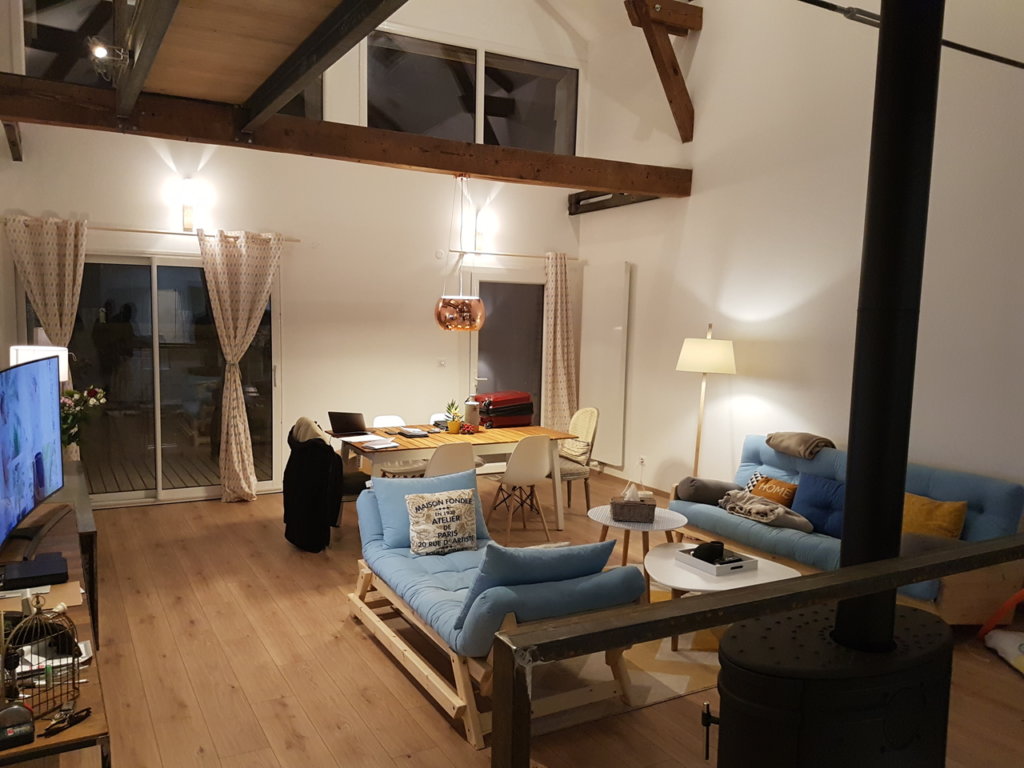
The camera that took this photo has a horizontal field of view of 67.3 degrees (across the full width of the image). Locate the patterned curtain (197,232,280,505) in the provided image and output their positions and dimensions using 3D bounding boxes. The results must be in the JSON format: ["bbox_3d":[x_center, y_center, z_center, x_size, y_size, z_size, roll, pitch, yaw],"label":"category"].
[{"bbox_3d":[-2.354,-0.135,6.728,0.694,2.343,0.171,-2,7,-31],"label":"patterned curtain"}]

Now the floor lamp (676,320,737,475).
[{"bbox_3d":[1.606,0.345,6.508,0.502,1.688,0.502,-3,7,-31],"label":"floor lamp"}]

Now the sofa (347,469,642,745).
[{"bbox_3d":[-0.172,1.036,3.957,0.844,0.784,1.849,-2,7,-28],"label":"sofa"}]

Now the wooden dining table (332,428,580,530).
[{"bbox_3d":[-0.509,0.788,6.391,1.779,0.754,0.985,-2,7,-27],"label":"wooden dining table"}]

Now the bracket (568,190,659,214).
[{"bbox_3d":[1.117,-1.970,8.113,0.131,0.241,1.608,-3,7,-31],"label":"bracket"}]

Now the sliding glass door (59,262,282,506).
[{"bbox_3d":[-2.950,-0.024,6.544,1.961,2.132,0.131,-2,7,-31],"label":"sliding glass door"}]

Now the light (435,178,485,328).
[{"bbox_3d":[-0.399,-0.983,5.844,0.380,1.140,0.380,1,6,0],"label":"light"}]

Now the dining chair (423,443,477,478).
[{"bbox_3d":[-0.538,0.823,5.718,0.462,0.824,0.533,-2,7,-28],"label":"dining chair"}]

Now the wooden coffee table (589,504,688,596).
[{"bbox_3d":[0.768,1.068,4.748,0.600,0.500,0.600,1,6,0],"label":"wooden coffee table"}]

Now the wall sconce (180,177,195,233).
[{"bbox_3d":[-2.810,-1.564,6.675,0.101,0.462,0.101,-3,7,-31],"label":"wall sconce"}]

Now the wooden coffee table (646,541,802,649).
[{"bbox_3d":[1.046,1.183,4.186,0.740,0.400,0.770,-2,7,-31],"label":"wooden coffee table"}]

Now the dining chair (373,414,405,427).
[{"bbox_3d":[-0.946,0.695,6.406,0.470,0.820,0.530,-2,7,-31],"label":"dining chair"}]

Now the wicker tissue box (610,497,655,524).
[{"bbox_3d":[0.739,0.766,4.678,0.255,0.110,0.140,1,6,0],"label":"wicker tissue box"}]

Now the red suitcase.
[{"bbox_3d":[-0.109,0.221,6.742,0.480,0.250,0.400,-2,7,-31],"label":"red suitcase"}]

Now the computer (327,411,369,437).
[{"bbox_3d":[-1.324,0.321,6.270,0.311,0.171,0.332,-2,7,-24],"label":"computer"}]

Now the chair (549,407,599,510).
[{"bbox_3d":[0.453,0.679,6.735,0.553,0.935,0.482,-3,7,-34],"label":"chair"}]

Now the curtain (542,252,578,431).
[{"bbox_3d":[0.516,-0.246,8.478,0.523,2.343,0.171,-2,7,-31],"label":"curtain"}]

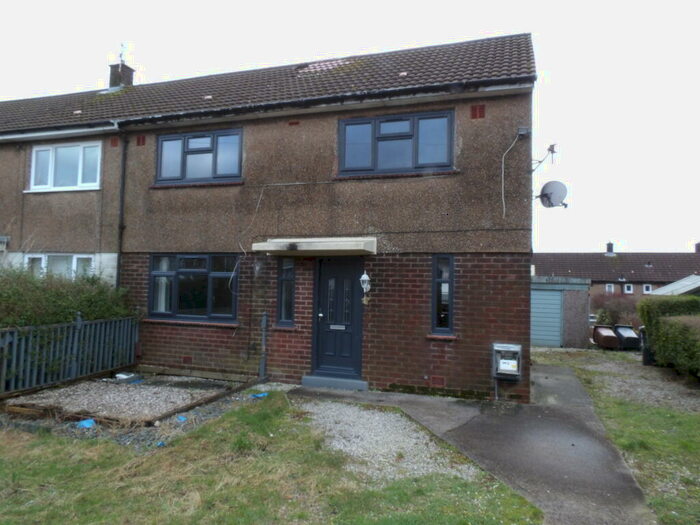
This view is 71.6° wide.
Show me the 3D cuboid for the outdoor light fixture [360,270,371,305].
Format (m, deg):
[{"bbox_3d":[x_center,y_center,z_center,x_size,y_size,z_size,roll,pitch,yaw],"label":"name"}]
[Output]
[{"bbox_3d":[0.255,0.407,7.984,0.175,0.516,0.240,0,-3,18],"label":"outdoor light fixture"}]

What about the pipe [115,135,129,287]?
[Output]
[{"bbox_3d":[-4.656,-0.337,9.809,0.100,4.750,0.100,0,-4,18],"label":"pipe"}]

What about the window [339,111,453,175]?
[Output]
[{"bbox_3d":[0.768,-2.030,8.372,2.010,1.024,0.090,0,-4,18],"label":"window"}]

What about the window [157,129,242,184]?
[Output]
[{"bbox_3d":[-2.964,-2.063,9.569,1.968,1.004,0.090,0,-4,18],"label":"window"}]

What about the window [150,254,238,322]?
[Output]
[{"bbox_3d":[-2.981,0.464,9.215,1.960,1.298,0.090,0,-3,18],"label":"window"}]

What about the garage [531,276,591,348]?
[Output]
[{"bbox_3d":[7.334,1.855,18.725,2.800,2.310,4.900,0,-4,18],"label":"garage"}]

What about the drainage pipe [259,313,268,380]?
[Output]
[{"bbox_3d":[-1.511,1.445,8.540,0.120,1.162,0.120,1,-3,0],"label":"drainage pipe"}]

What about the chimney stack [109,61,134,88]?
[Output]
[{"bbox_3d":[-6.434,-5.152,13.673,0.496,0.720,0.470,0,-3,18],"label":"chimney stack"}]

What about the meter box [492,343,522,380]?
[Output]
[{"bbox_3d":[2.354,1.482,7.251,0.400,0.535,0.210,0,-3,18],"label":"meter box"}]

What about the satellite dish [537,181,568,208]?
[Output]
[{"bbox_3d":[3.380,-1.121,8.001,0.400,0.460,0.470,4,-4,-30],"label":"satellite dish"}]

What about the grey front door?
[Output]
[{"bbox_3d":[-0.201,0.904,8.293,0.917,2.093,0.090,0,-3,18],"label":"grey front door"}]

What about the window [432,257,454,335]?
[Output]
[{"bbox_3d":[1.531,0.524,7.939,0.352,1.314,0.090,0,-4,18],"label":"window"}]

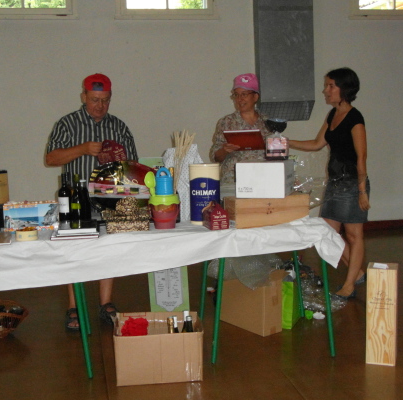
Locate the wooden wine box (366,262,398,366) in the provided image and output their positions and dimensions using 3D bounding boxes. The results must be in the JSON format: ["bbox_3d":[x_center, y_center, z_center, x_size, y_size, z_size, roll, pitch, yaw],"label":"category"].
[{"bbox_3d":[1.000,0.628,3.481,0.155,0.525,0.160,1,8,19],"label":"wooden wine box"}]

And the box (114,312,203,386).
[{"bbox_3d":[-0.233,0.798,3.452,0.452,0.270,0.370,-2,8,-5],"label":"box"}]

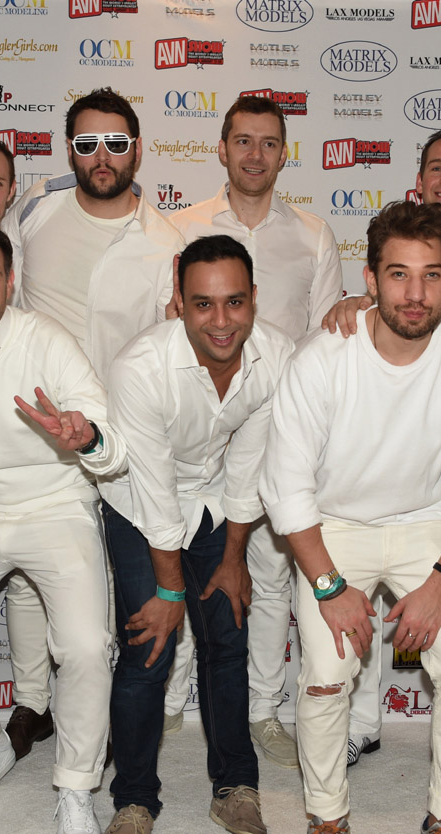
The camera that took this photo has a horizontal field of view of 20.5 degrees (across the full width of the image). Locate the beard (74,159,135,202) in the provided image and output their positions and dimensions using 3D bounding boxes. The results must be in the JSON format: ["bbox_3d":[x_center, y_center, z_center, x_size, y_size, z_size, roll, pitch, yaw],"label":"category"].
[{"bbox_3d":[-0.288,-0.598,3.050,0.150,0.115,0.110,0,8,-5],"label":"beard"}]

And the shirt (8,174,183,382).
[{"bbox_3d":[-0.313,-0.239,3.100,0.480,0.720,0.330,1,13,-3],"label":"shirt"}]

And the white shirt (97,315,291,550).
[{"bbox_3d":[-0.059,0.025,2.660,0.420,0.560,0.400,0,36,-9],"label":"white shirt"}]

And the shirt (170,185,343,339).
[{"bbox_3d":[0.093,-0.240,3.160,0.470,0.700,0.300,1,11,0],"label":"shirt"}]

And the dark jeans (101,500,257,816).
[{"bbox_3d":[-0.091,0.537,2.850,0.350,0.820,0.370,0,8,-5],"label":"dark jeans"}]

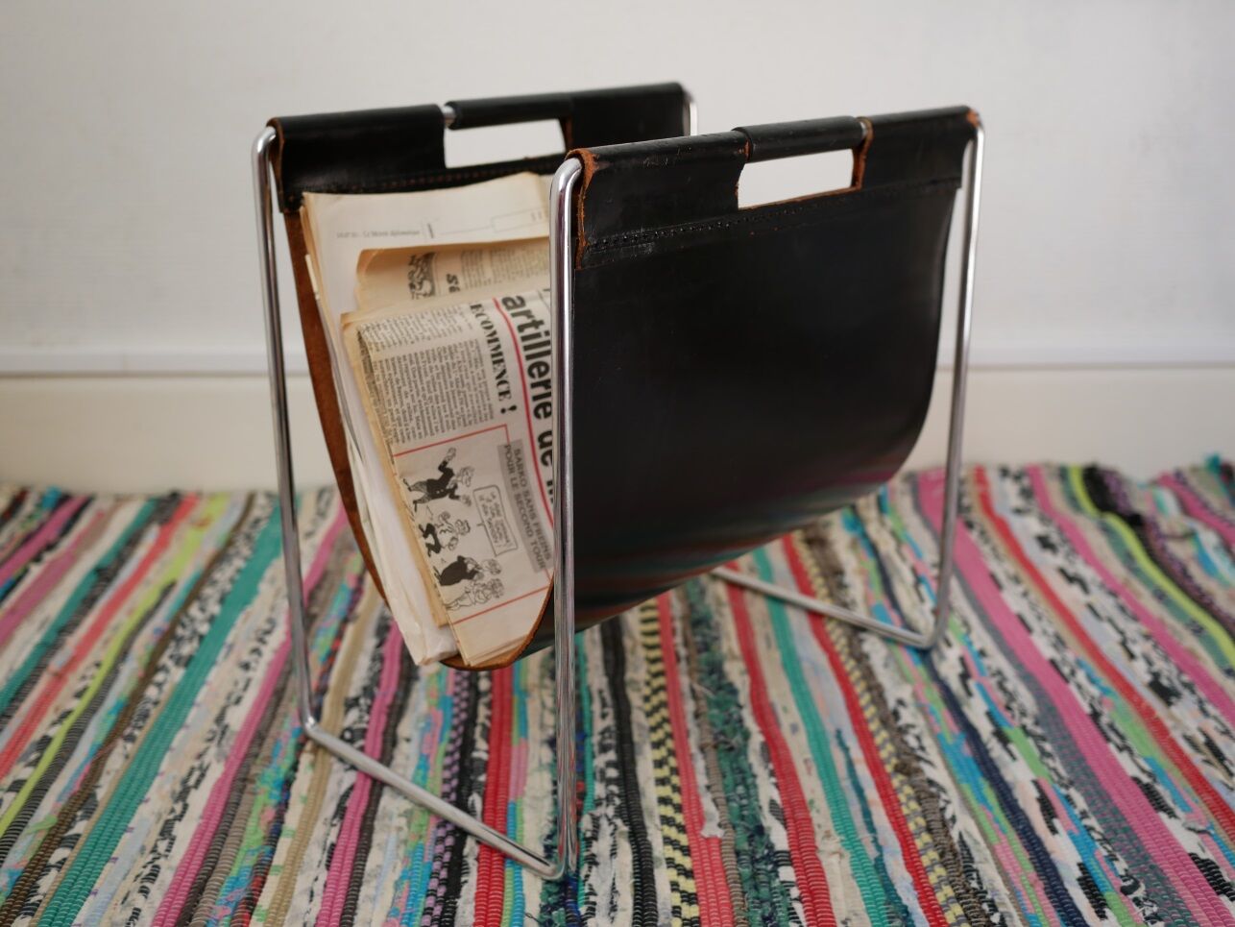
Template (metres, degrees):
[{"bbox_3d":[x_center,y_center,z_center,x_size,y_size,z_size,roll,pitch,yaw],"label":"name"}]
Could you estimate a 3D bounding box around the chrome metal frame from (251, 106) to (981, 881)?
[{"bbox_3d":[0.013,-0.024,0.794,0.215,0.334,0.337,17,25,40],"label":"chrome metal frame"}]

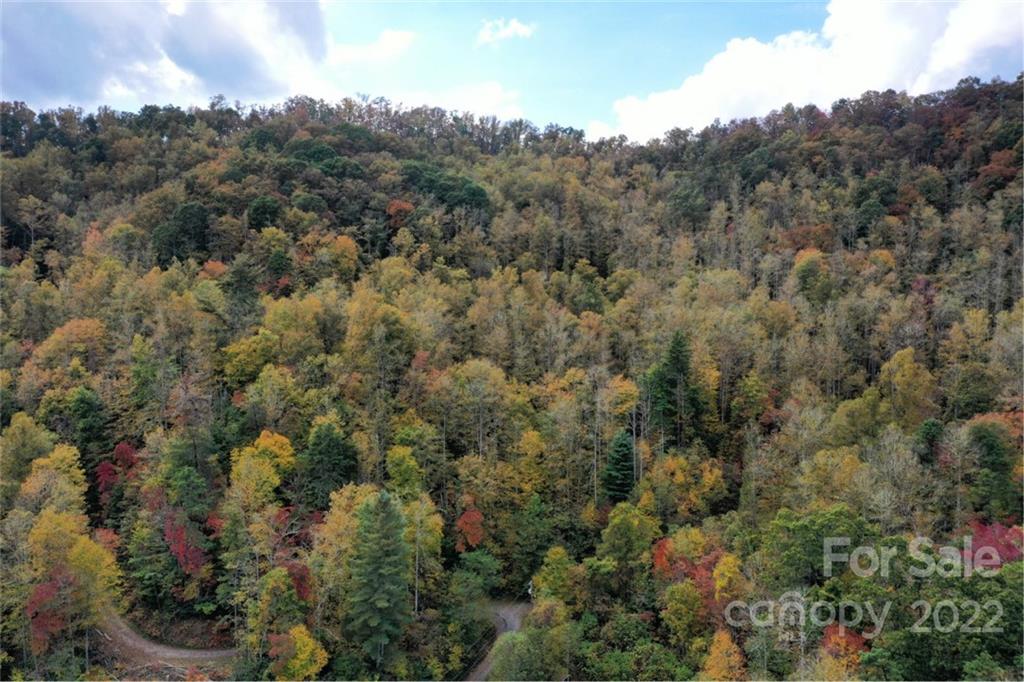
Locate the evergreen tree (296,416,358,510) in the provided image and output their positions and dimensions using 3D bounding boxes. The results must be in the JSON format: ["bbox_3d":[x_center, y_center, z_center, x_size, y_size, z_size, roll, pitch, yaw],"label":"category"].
[{"bbox_3d":[-30.130,20.310,130.000,9.820,15.960,9.530,0,3,0],"label":"evergreen tree"}]

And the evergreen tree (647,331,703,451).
[{"bbox_3d":[30.620,9.550,150.000,10.230,23.060,9.930,0,3,0],"label":"evergreen tree"}]

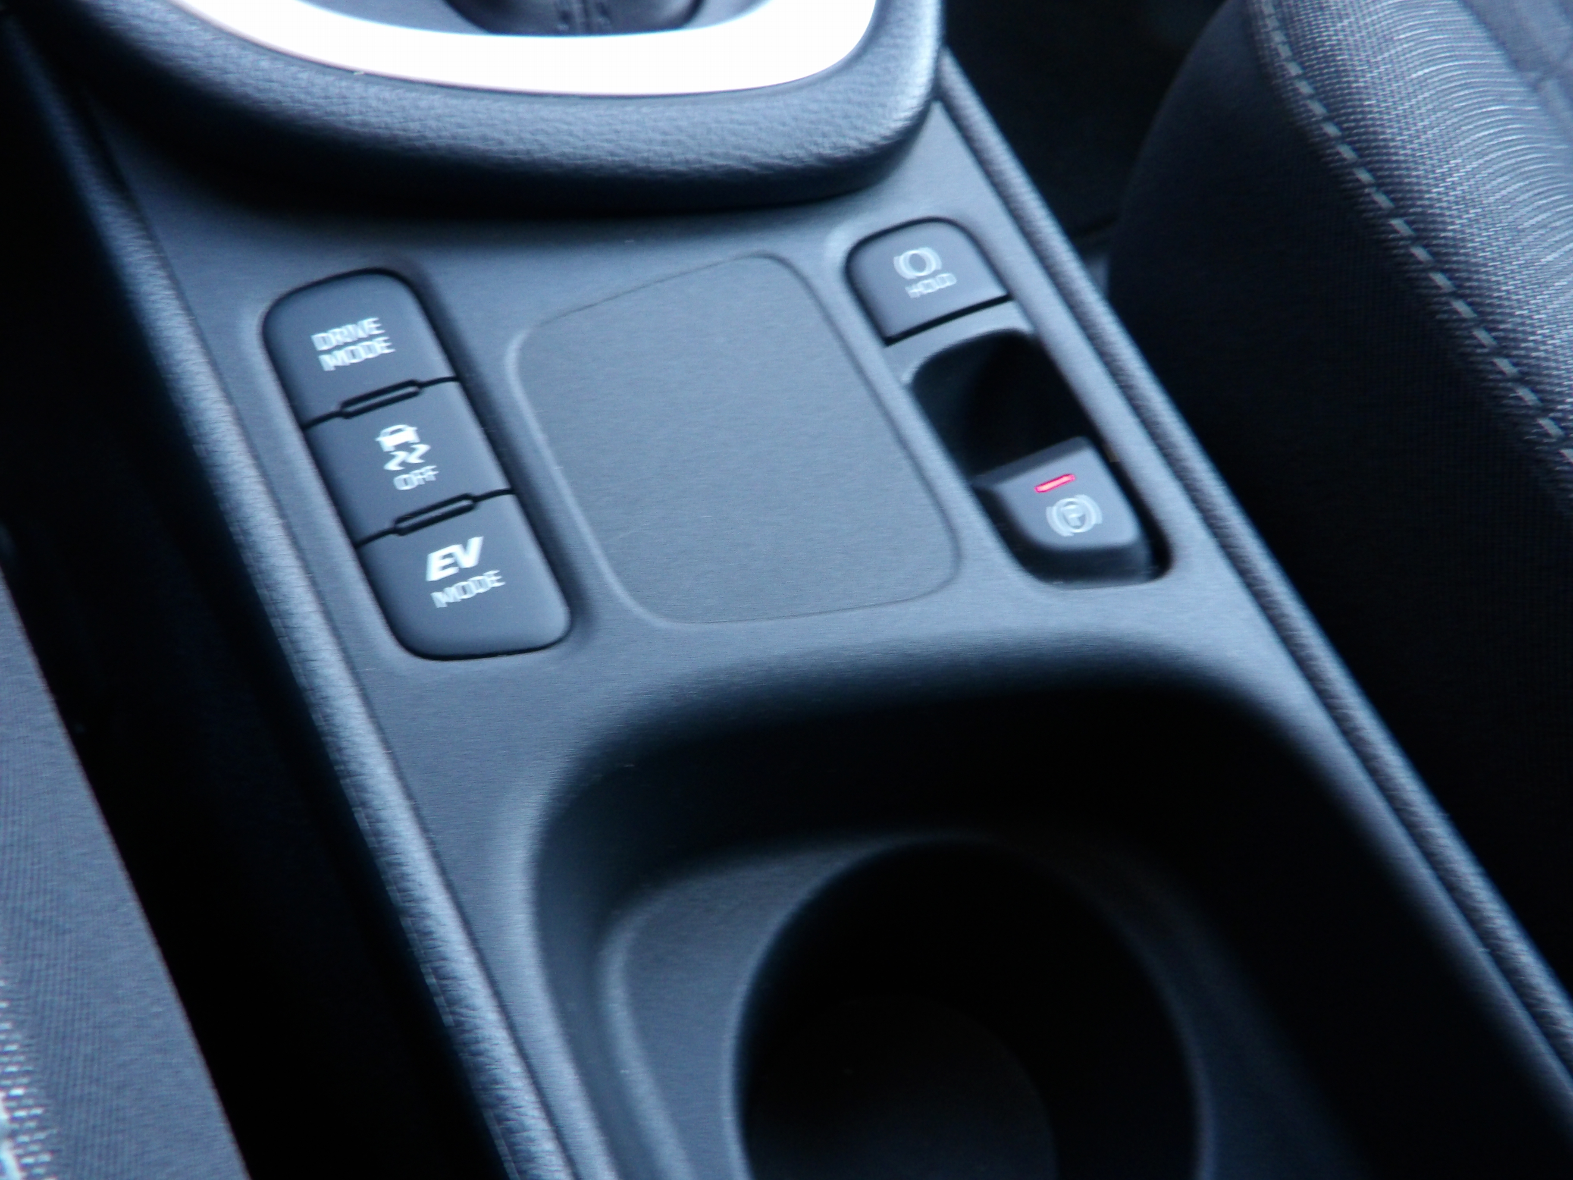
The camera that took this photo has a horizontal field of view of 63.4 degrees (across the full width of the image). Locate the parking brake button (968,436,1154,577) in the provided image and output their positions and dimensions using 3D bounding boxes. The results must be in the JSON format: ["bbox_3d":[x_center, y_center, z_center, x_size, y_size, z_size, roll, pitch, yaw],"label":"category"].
[{"bbox_3d":[0.049,-0.012,0.228,0.025,0.012,0.025,-22,72,-19],"label":"parking brake button"}]

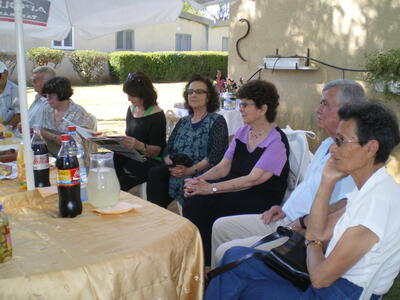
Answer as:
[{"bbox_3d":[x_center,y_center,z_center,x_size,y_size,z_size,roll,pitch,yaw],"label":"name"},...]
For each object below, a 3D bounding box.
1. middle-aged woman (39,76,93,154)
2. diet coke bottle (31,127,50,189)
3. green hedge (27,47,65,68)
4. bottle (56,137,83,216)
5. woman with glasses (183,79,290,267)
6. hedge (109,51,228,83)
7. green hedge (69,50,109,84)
[{"bbox_3d":[-1.210,-0.050,3.801,0.500,1.160,0.700,11,17,42],"label":"middle-aged woman"},{"bbox_3d":[-0.782,0.056,2.134,0.090,0.325,0.090,-1,13,-6],"label":"diet coke bottle"},{"bbox_3d":[-5.644,-3.014,15.918,1.300,1.340,1.100,-4,13,-18],"label":"green hedge"},{"bbox_3d":[-0.528,0.103,1.764,0.091,0.330,0.091,-1,13,-6],"label":"bottle"},{"bbox_3d":[0.210,0.203,2.576,0.740,1.200,0.500,-5,14,-21],"label":"woman with glasses"},{"bbox_3d":[-1.068,-3.295,17.332,4.700,1.220,1.200,-4,13,-18],"label":"hedge"},{"bbox_3d":[-4.192,-3.053,16.231,1.400,1.220,1.100,-4,13,-18],"label":"green hedge"}]

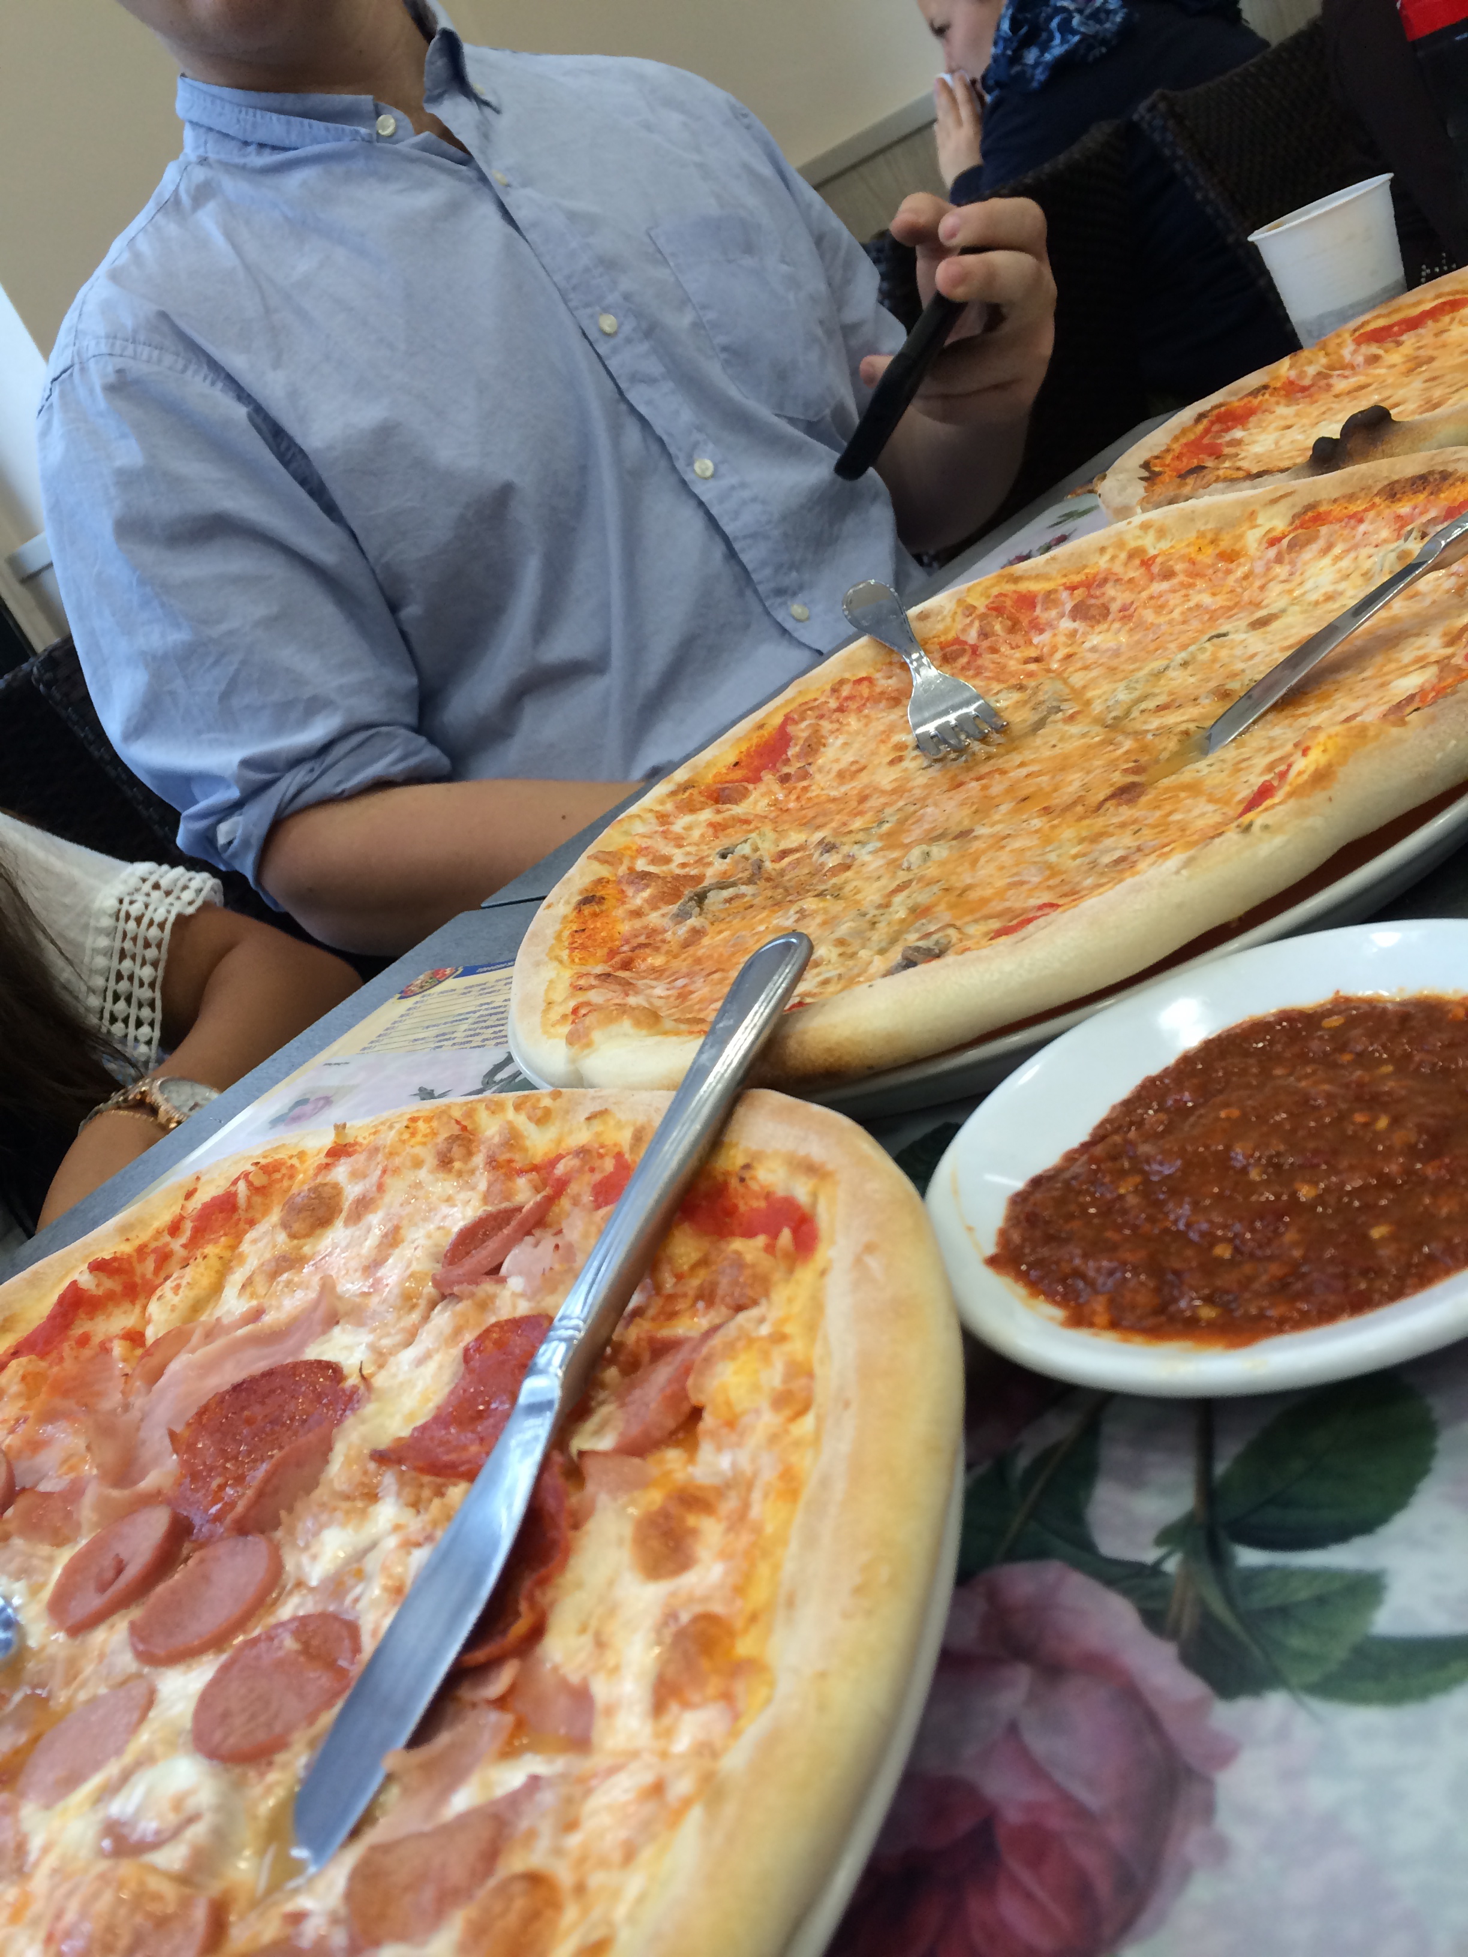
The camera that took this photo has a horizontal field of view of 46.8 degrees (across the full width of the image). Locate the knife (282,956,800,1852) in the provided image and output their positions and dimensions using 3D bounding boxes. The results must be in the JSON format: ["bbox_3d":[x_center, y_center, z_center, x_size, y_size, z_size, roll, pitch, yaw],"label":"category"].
[{"bbox_3d":[-0.023,0.059,0.311,0.019,0.010,0.209,-11,35,35],"label":"knife"}]

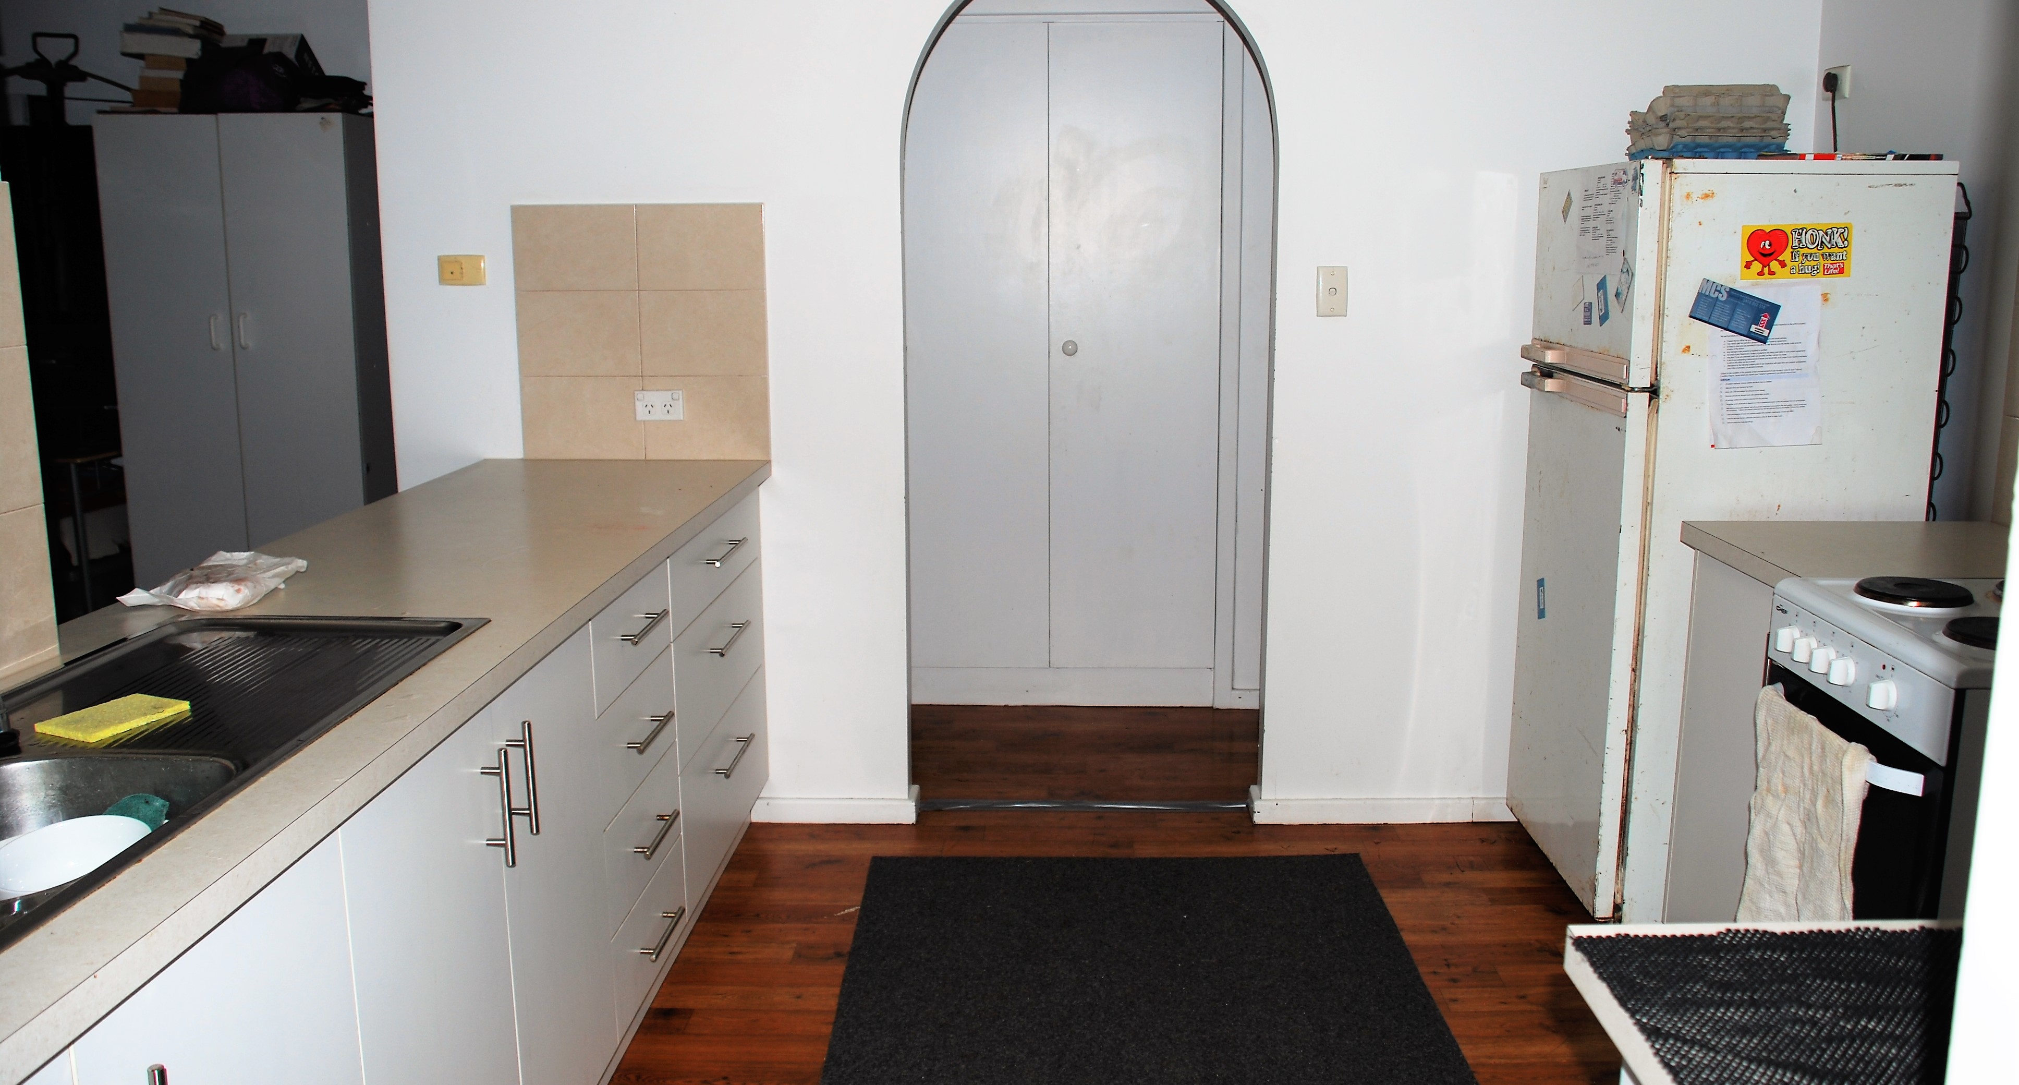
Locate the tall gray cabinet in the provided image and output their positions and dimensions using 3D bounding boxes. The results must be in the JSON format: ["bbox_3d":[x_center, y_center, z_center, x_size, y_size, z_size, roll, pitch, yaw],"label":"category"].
[{"bbox_3d":[-2.196,-0.369,5.048,0.723,1.782,0.446,0,10,1],"label":"tall gray cabinet"}]

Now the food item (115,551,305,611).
[{"bbox_3d":[-1.203,0.051,2.565,0.208,0.054,0.247,0,10,2],"label":"food item"}]

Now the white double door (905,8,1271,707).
[{"bbox_3d":[0.160,-0.508,4.968,1.069,2.049,0.059,0,10,1],"label":"white double door"}]

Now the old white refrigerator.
[{"bbox_3d":[1.469,0.008,3.545,0.658,1.566,0.648,0,10,1],"label":"old white refrigerator"}]

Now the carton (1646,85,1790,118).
[{"bbox_3d":[1.428,-0.887,3.399,0.257,0.064,0.119,0,10,1],"label":"carton"}]

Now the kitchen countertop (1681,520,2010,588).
[{"bbox_3d":[1.516,0.029,2.841,0.607,0.040,0.536,0,10,1],"label":"kitchen countertop"}]

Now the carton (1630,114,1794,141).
[{"bbox_3d":[1.440,-0.868,3.467,0.267,0.059,0.247,0,10,1],"label":"carton"}]

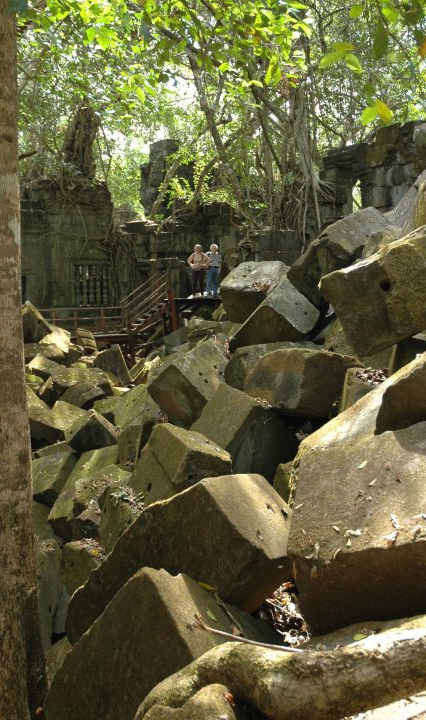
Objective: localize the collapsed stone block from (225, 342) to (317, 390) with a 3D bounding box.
[{"bbox_3d":[0.842,0.115,12.400,1.100,0.600,0.650,3,0,25],"label":"collapsed stone block"}]

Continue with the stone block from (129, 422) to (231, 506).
[{"bbox_3d":[-0.324,1.106,8.860,0.495,0.689,0.693,18,7,-34],"label":"stone block"}]

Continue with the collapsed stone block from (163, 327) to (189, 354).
[{"bbox_3d":[-0.710,-0.325,20.500,0.628,0.451,0.490,-25,-44,24],"label":"collapsed stone block"}]

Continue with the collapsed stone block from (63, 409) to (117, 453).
[{"bbox_3d":[-1.750,1.125,13.370,0.565,0.512,0.685,-46,11,-3],"label":"collapsed stone block"}]

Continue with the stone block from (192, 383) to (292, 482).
[{"bbox_3d":[0.320,0.938,10.180,0.557,0.769,1.118,28,-14,37],"label":"stone block"}]

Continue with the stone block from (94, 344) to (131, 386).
[{"bbox_3d":[-2.258,0.202,20.500,0.644,0.837,0.446,-23,-4,-14],"label":"stone block"}]

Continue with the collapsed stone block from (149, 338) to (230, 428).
[{"bbox_3d":[-0.169,0.272,10.800,0.482,0.613,0.906,-48,-10,36],"label":"collapsed stone block"}]

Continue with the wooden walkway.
[{"bbox_3d":[-2.569,-1.307,28.300,5.700,2.550,1.900,-2,4,-12],"label":"wooden walkway"}]

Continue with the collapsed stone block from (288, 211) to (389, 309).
[{"bbox_3d":[1.998,-1.602,13.816,1.300,0.583,0.923,-34,-15,-39],"label":"collapsed stone block"}]

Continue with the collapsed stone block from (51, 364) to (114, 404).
[{"bbox_3d":[-2.759,0.516,19.300,1.177,0.434,0.715,-2,27,-8],"label":"collapsed stone block"}]

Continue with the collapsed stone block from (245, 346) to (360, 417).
[{"bbox_3d":[1.060,0.291,11.400,1.200,0.720,0.650,3,-9,-11],"label":"collapsed stone block"}]

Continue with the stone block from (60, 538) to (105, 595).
[{"bbox_3d":[-1.056,1.793,7.800,0.420,0.460,0.450,7,11,11],"label":"stone block"}]

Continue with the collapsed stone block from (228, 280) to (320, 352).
[{"bbox_3d":[0.928,-0.484,13.637,1.057,0.684,0.746,-49,2,42],"label":"collapsed stone block"}]

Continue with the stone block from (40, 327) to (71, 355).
[{"bbox_3d":[-3.963,-0.377,23.000,0.692,0.495,0.602,11,27,-13],"label":"stone block"}]

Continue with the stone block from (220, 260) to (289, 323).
[{"bbox_3d":[0.662,-0.898,12.800,0.796,0.603,0.605,10,45,36],"label":"stone block"}]

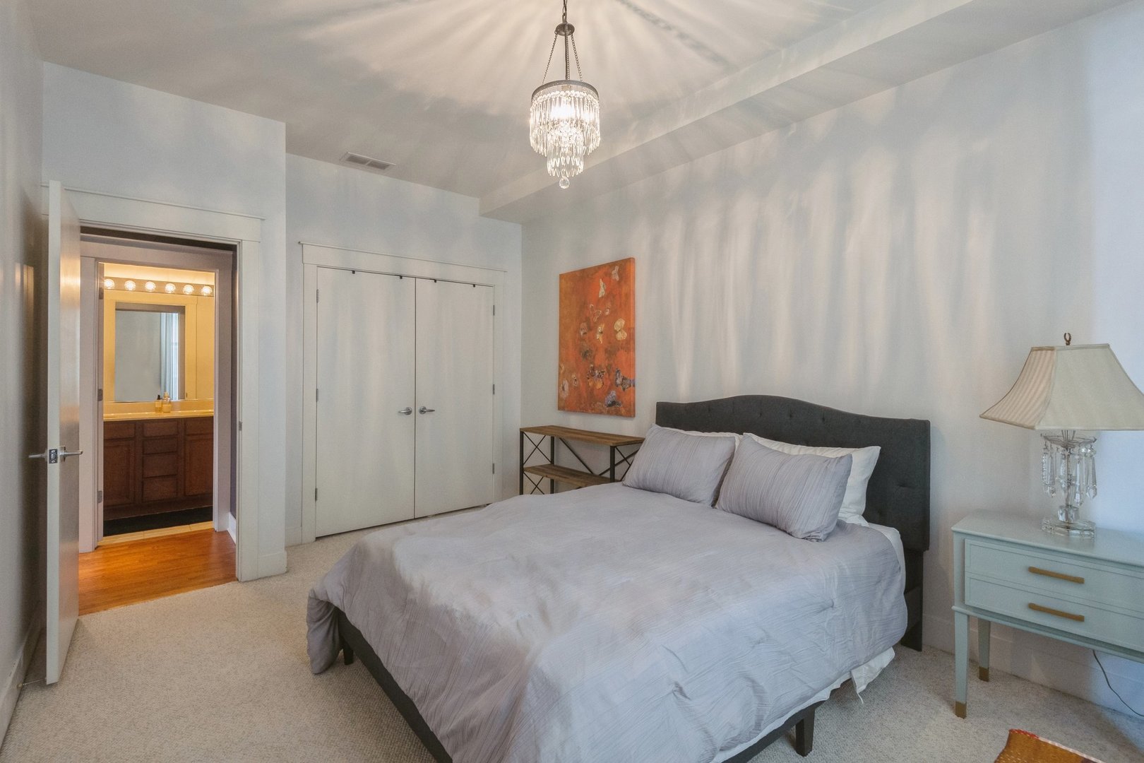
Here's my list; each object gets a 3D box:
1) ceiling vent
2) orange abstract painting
[{"bbox_3d":[-1.523,-1.631,3.792,0.343,0.025,0.200,0,1,-40],"label":"ceiling vent"},{"bbox_3d":[0.181,-0.330,4.117,0.043,1.182,0.849,0,1,-40],"label":"orange abstract painting"}]

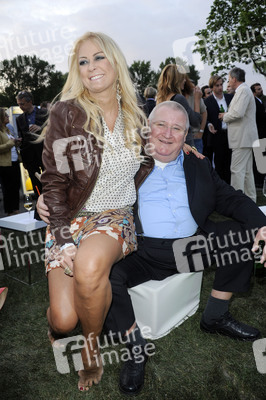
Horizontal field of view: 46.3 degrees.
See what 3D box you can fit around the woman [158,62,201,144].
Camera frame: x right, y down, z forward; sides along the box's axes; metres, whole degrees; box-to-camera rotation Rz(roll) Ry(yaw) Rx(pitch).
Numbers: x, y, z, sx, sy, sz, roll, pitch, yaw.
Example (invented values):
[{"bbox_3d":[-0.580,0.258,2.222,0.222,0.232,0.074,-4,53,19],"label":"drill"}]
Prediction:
[{"bbox_3d":[0.469,-0.408,3.027,0.460,1.732,0.470,-8,10,-28],"label":"woman"}]

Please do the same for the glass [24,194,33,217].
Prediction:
[{"bbox_3d":[-0.805,0.050,2.400,0.069,0.188,0.069,-1,15,0],"label":"glass"}]

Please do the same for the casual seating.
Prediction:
[{"bbox_3d":[0.098,0.532,1.894,0.420,0.295,0.420,6,13,43],"label":"casual seating"}]

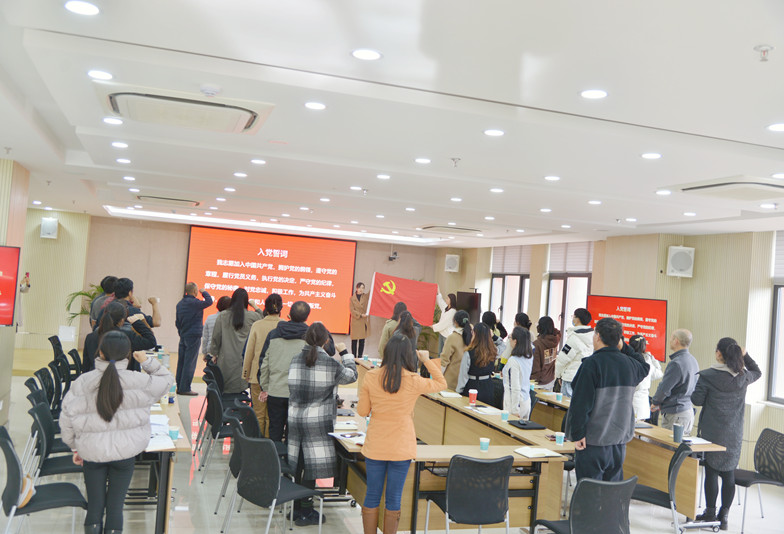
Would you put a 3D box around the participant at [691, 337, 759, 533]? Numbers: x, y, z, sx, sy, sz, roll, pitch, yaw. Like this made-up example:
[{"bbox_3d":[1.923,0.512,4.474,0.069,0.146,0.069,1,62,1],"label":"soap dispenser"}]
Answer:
[{"bbox_3d":[2.959,1.469,6.330,0.580,1.670,0.440,5,-2,-33],"label":"participant"}]

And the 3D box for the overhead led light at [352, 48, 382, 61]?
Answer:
[{"bbox_3d":[-0.109,-0.952,3.158,0.128,0.030,0.128,4,-1,0],"label":"overhead led light"}]

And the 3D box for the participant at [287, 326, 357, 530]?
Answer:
[{"bbox_3d":[-0.591,1.248,5.720,0.580,1.600,0.420,4,-1,0],"label":"participant"}]

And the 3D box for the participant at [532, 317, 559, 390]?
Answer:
[{"bbox_3d":[2.022,1.485,9.400,0.520,1.635,0.400,5,-2,-35],"label":"participant"}]

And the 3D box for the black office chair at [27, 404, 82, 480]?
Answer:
[{"bbox_3d":[-2.474,1.486,5.258,0.560,0.830,0.500,5,-1,-22],"label":"black office chair"}]

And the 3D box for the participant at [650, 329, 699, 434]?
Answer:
[{"bbox_3d":[2.830,1.475,7.100,0.520,1.700,0.400,5,-1,-30],"label":"participant"}]

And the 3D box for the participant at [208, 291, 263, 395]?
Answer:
[{"bbox_3d":[-2.126,1.153,9.600,0.660,1.690,0.440,4,-1,22],"label":"participant"}]

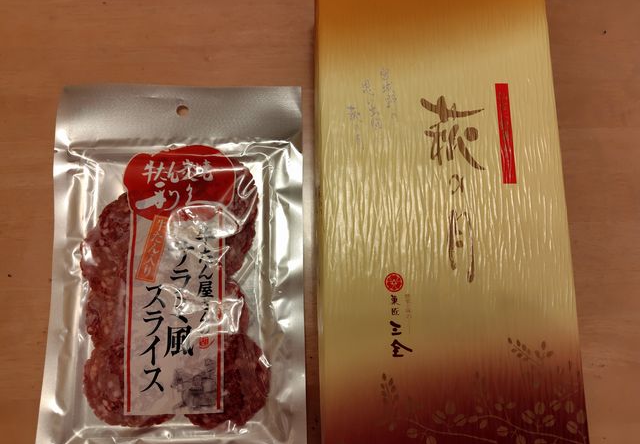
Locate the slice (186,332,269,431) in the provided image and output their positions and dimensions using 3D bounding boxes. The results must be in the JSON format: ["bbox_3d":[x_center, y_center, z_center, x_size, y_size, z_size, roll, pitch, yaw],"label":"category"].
[{"bbox_3d":[-0.053,0.093,0.247,0.050,0.004,0.052,0,82,0],"label":"slice"}]

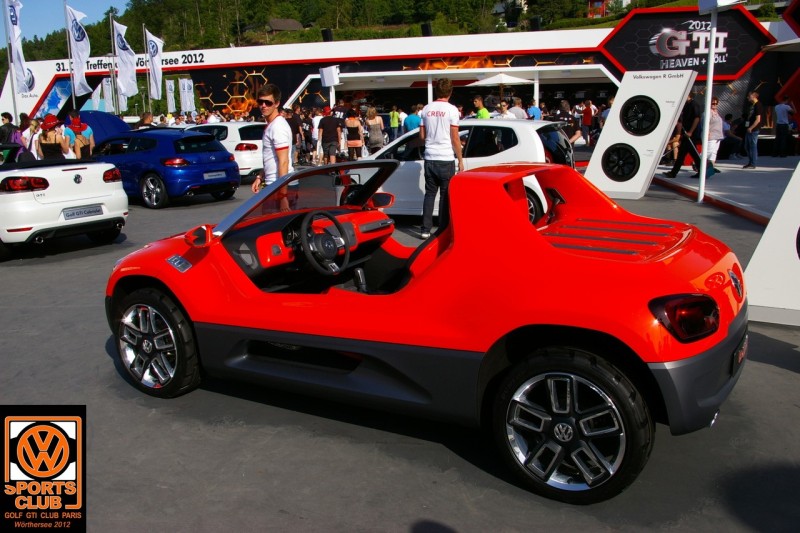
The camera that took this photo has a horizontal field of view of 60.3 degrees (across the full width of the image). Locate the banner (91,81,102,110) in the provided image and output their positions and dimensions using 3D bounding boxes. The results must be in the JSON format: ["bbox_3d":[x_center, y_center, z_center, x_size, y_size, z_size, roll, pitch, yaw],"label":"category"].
[{"bbox_3d":[-23.998,-13.545,54.455,0.950,2.750,0.300,-3,13,-11],"label":"banner"}]

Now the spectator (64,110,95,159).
[{"bbox_3d":[-5.774,-1.996,12.614,0.580,1.680,0.360,2,13,11],"label":"spectator"}]

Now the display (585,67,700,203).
[{"bbox_3d":[3.929,-2.179,11.536,1.750,2.050,0.450,6,14,29],"label":"display"}]

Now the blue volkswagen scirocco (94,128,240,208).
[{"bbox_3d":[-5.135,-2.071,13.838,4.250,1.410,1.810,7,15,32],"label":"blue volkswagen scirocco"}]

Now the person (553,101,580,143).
[{"bbox_3d":[3.593,-2.716,14.980,0.580,1.720,0.420,0,13,6],"label":"person"}]

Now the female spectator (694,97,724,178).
[{"bbox_3d":[6.900,-2.918,15.355,0.550,1.660,0.420,6,15,29],"label":"female spectator"}]

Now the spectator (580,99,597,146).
[{"bbox_3d":[7.290,-5.568,26.775,0.500,1.760,0.360,-8,14,-30],"label":"spectator"}]

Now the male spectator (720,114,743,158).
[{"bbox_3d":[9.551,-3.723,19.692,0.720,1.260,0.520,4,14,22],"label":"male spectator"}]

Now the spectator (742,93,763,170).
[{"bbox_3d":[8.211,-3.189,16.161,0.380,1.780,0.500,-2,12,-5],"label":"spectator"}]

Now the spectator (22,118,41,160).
[{"bbox_3d":[-6.247,-1.748,11.862,0.360,1.560,0.460,-6,14,-24],"label":"spectator"}]

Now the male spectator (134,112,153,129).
[{"bbox_3d":[-5.571,-2.530,15.300,0.520,1.740,0.340,3,13,18],"label":"male spectator"}]

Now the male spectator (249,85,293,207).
[{"bbox_3d":[-1.106,-0.731,6.250,0.420,1.800,0.520,-5,13,-20],"label":"male spectator"}]

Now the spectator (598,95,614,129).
[{"bbox_3d":[5.679,-3.727,18.800,0.520,1.750,0.340,6,14,30],"label":"spectator"}]

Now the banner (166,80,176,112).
[{"bbox_3d":[-18.665,-13.941,56.256,0.850,2.650,0.250,-5,13,-19],"label":"banner"}]

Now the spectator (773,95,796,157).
[{"bbox_3d":[11.182,-4.078,20.027,0.600,1.760,0.420,6,14,26],"label":"spectator"}]

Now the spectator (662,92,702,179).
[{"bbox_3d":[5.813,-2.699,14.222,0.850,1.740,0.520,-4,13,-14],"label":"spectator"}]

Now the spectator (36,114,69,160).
[{"bbox_3d":[-5.721,-1.724,11.567,0.520,1.620,0.380,2,13,11],"label":"spectator"}]

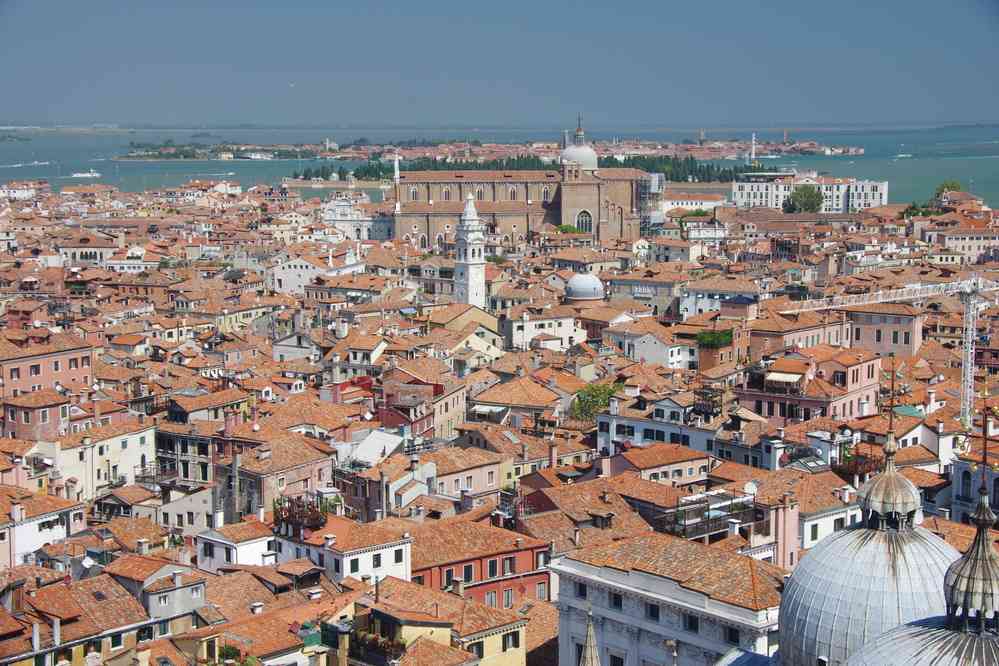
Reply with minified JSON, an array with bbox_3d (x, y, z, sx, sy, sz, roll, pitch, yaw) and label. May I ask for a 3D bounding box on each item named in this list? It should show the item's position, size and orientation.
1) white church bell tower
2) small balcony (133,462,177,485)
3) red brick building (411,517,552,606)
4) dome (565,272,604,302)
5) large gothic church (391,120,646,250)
[{"bbox_3d":[-6.700,-9.986,369.947,5.300,43.600,5.300,-6,10,-39],"label":"white church bell tower"},{"bbox_3d":[-50.000,20.613,234.107,4.300,1.600,5.200,4,9,29],"label":"small balcony"},{"bbox_3d":[-4.913,29.395,167.768,17.400,19.200,11.500,-5,9,-35],"label":"red brick building"},{"bbox_3d":[19.700,-10.815,373.872,8.800,6.300,8.800,0,8,0],"label":"dome"},{"bbox_3d":[9.000,-54.611,641.426,102.000,60.000,46.000,0,8,0],"label":"large gothic church"}]

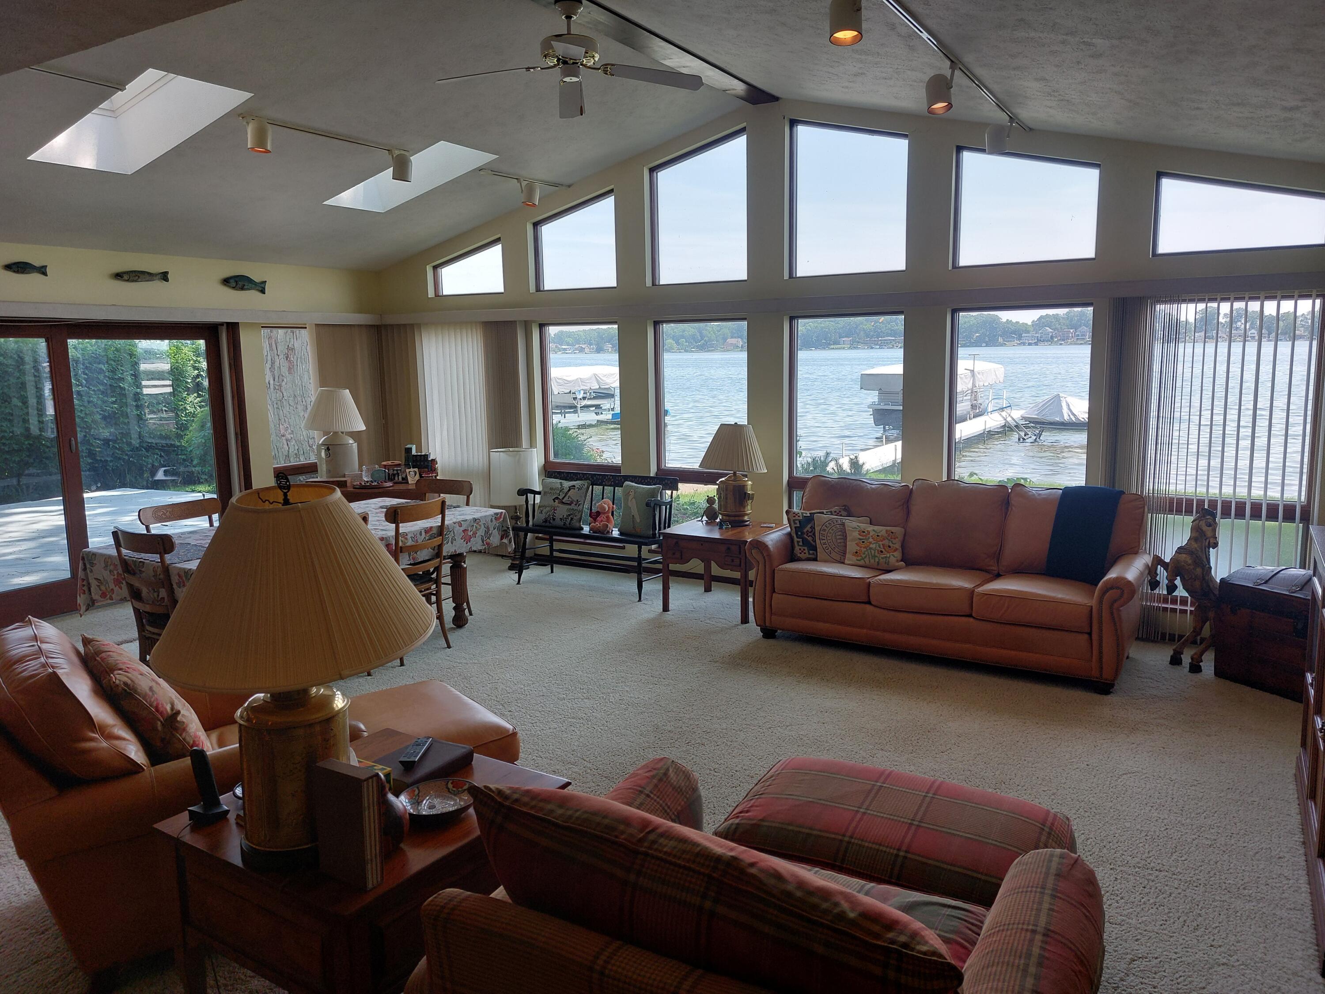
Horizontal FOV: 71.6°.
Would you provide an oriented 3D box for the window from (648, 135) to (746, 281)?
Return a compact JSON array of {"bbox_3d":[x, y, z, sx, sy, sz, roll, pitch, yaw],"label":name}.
[{"bbox_3d":[0.253,-2.049,6.582,0.780,1.015,0.100,4,11,30],"label":"window"}]

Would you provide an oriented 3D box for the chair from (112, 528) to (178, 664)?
[{"bbox_3d":[-2.570,0.602,4.985,0.470,0.920,0.500,4,11,30],"label":"chair"}]

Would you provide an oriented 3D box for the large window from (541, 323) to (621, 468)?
[{"bbox_3d":[-0.656,-0.802,7.335,0.765,1.160,0.100,4,11,30],"label":"large window"}]

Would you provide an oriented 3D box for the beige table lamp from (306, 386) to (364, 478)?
[{"bbox_3d":[-2.421,-0.462,6.733,0.450,0.680,0.450,4,11,30],"label":"beige table lamp"}]

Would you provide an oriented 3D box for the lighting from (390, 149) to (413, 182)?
[{"bbox_3d":[-1.735,-2.203,6.111,0.135,0.190,0.135,-1,9,0],"label":"lighting"}]

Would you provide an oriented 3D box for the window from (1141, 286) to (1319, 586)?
[{"bbox_3d":[3.305,-0.304,5.395,0.840,1.700,0.120,4,11,30],"label":"window"}]

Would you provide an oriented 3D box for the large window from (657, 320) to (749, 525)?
[{"bbox_3d":[0.326,-0.531,7.144,0.820,1.700,0.120,4,11,30],"label":"large window"}]

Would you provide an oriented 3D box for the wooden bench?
[{"bbox_3d":[-0.522,0.273,7.094,1.260,0.840,0.560,4,11,30],"label":"wooden bench"}]

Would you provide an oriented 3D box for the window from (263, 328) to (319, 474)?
[{"bbox_3d":[-3.387,-0.896,8.352,0.100,1.290,0.539,5,11,32],"label":"window"}]

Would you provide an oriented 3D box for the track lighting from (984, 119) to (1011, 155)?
[{"bbox_3d":[1.867,-2.002,5.106,0.140,0.200,0.140,4,11,30],"label":"track lighting"}]

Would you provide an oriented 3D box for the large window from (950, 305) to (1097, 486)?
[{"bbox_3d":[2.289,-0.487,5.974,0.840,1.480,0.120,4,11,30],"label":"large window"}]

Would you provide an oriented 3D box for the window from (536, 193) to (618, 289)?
[{"bbox_3d":[-0.683,-1.969,7.145,0.779,0.709,0.100,4,11,30],"label":"window"}]

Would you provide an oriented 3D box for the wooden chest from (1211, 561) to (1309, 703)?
[{"bbox_3d":[3.420,0.718,4.728,0.500,0.585,0.800,-6,10,-29],"label":"wooden chest"}]

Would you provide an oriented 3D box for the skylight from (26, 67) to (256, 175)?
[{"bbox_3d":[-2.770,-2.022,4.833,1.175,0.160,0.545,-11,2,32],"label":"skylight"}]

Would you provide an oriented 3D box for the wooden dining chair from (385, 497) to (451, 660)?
[{"bbox_3d":[-1.672,0.502,5.764,0.500,0.961,0.480,5,11,32],"label":"wooden dining chair"}]

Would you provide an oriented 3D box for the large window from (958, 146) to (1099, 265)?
[{"bbox_3d":[2.325,-1.889,5.873,0.888,0.793,0.100,5,11,32],"label":"large window"}]

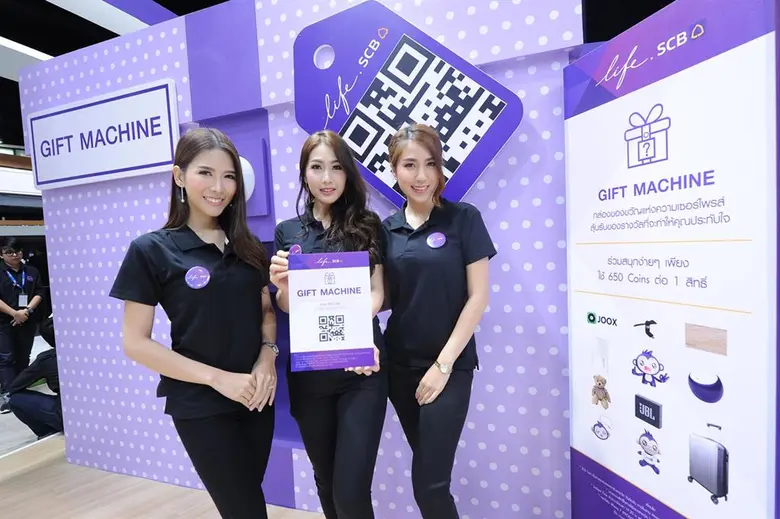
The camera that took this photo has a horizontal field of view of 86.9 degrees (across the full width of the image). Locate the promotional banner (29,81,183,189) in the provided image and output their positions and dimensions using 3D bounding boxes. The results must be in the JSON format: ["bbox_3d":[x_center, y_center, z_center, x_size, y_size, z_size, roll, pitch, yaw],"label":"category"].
[{"bbox_3d":[-1.591,-0.655,2.264,1.119,0.440,0.042,-2,3,20],"label":"promotional banner"}]

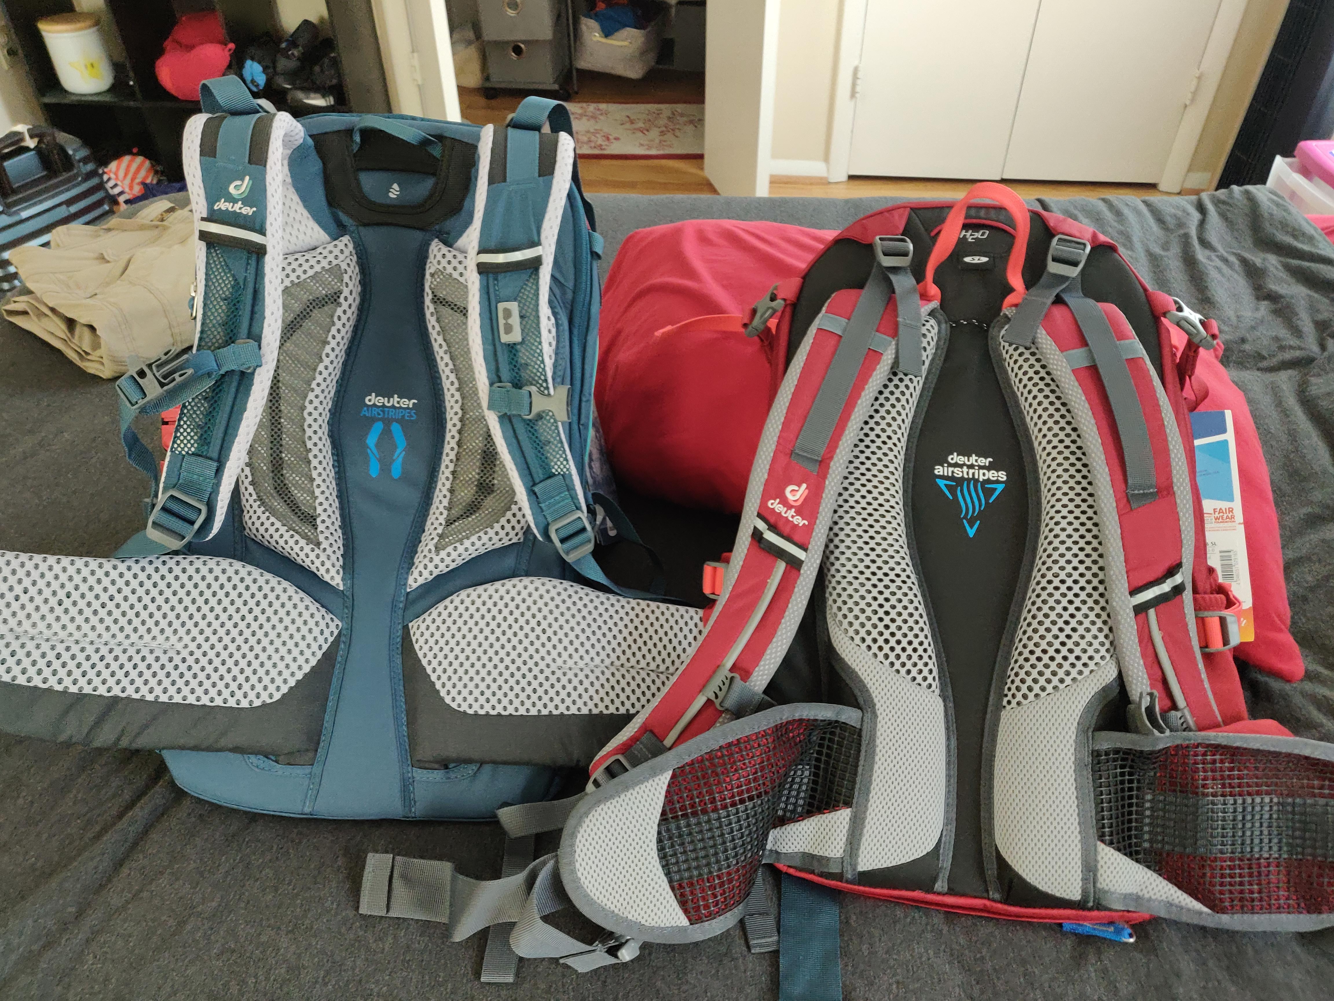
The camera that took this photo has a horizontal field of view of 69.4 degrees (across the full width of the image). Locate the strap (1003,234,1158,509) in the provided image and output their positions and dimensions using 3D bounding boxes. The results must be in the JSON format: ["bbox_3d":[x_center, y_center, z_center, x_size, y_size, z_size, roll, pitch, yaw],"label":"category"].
[{"bbox_3d":[0.286,-0.098,0.680,0.085,0.046,0.215,-8,75,5],"label":"strap"}]

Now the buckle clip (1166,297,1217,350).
[{"bbox_3d":[0.386,-0.131,0.712,0.050,0.015,0.024,46,40,3],"label":"buckle clip"}]

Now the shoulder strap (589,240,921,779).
[{"bbox_3d":[0.080,-0.006,0.650,0.100,0.085,0.430,25,78,12],"label":"shoulder strap"}]

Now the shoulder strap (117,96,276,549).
[{"bbox_3d":[-0.304,-0.124,0.652,0.100,0.075,0.320,2,78,0],"label":"shoulder strap"}]

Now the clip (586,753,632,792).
[{"bbox_3d":[-0.033,0.184,0.634,0.029,0.011,0.032,36,81,18],"label":"clip"}]

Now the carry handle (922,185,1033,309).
[{"bbox_3d":[0.227,-0.189,0.708,0.080,0.036,0.098,2,75,7],"label":"carry handle"}]

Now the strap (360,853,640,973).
[{"bbox_3d":[-0.105,0.242,0.592,0.180,0.045,0.062,4,39,4],"label":"strap"}]

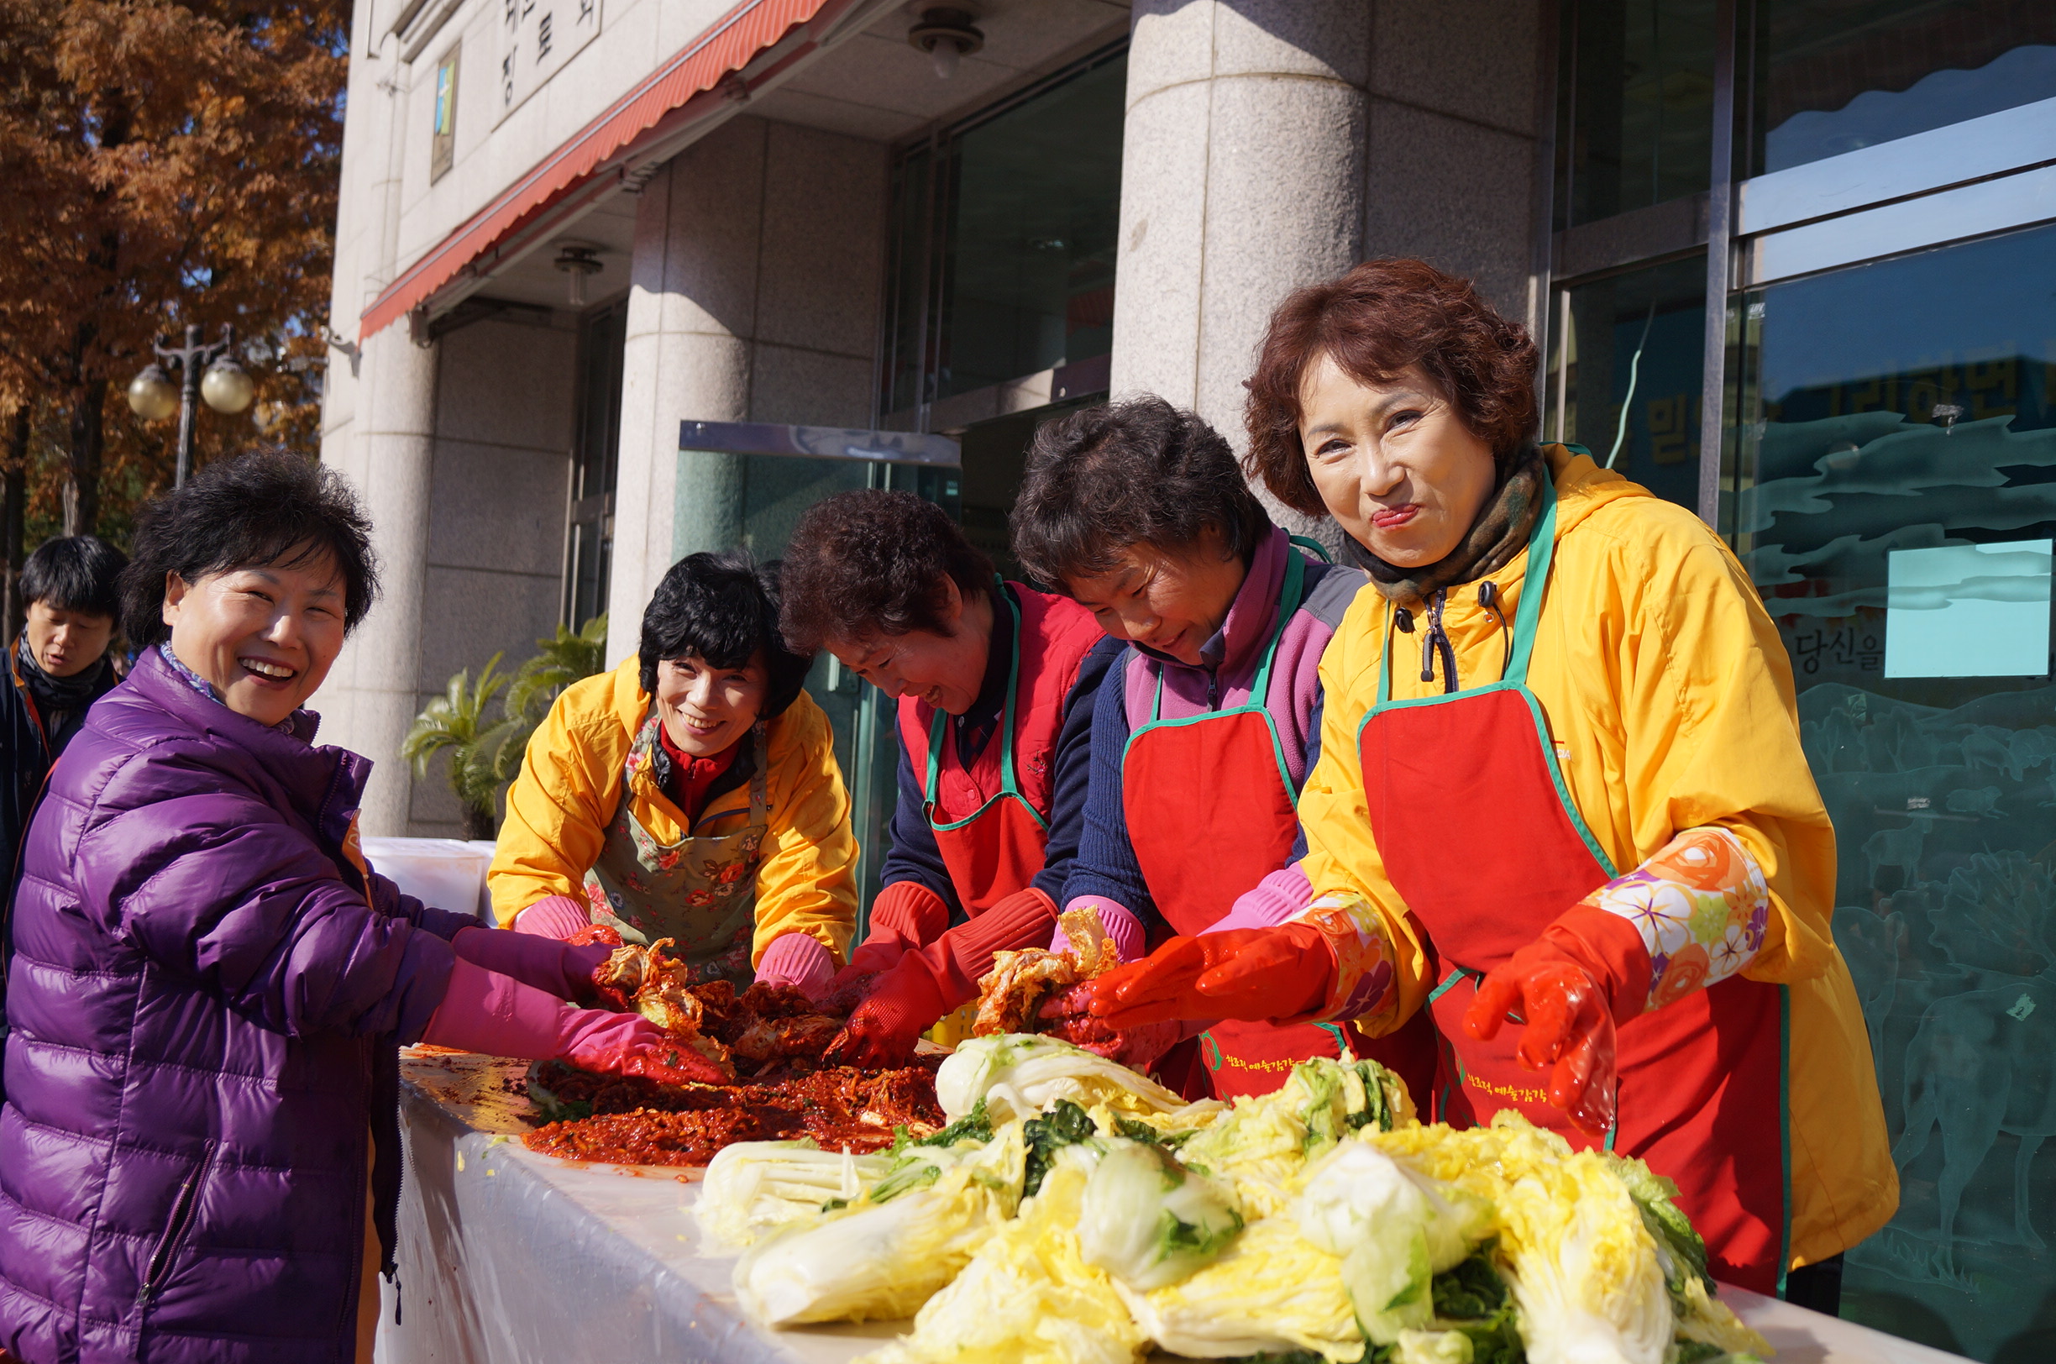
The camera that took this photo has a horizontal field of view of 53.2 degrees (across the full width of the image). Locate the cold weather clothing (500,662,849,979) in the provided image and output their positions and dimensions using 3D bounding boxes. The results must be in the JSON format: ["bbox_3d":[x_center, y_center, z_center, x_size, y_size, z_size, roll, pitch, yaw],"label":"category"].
[{"bbox_3d":[-0.427,0.224,2.502,0.460,0.520,0.420,3,-2,-13],"label":"cold weather clothing"}]

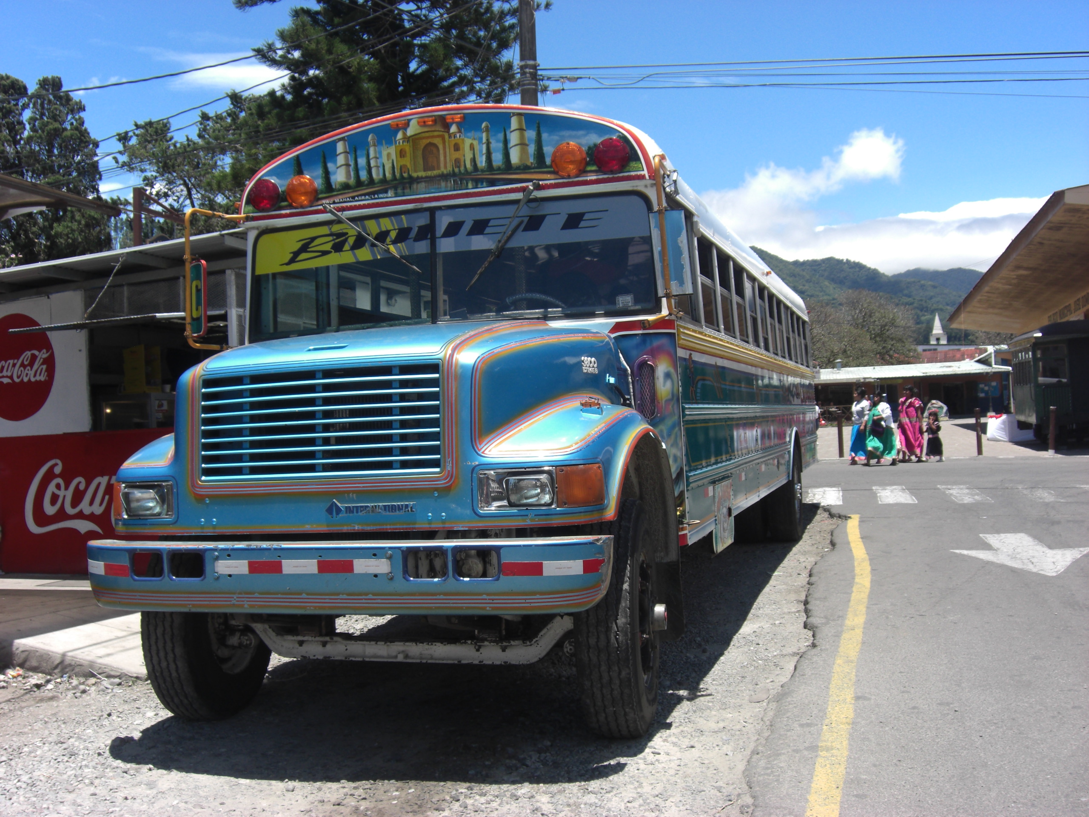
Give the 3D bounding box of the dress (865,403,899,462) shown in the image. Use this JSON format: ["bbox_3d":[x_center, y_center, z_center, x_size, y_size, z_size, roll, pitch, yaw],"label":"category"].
[{"bbox_3d":[6.755,0.487,24.000,0.500,1.110,0.460,-2,-1,-31],"label":"dress"}]

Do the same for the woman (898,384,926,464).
[{"bbox_3d":[7.476,0.313,24.400,0.380,1.570,0.470,-2,-1,-37],"label":"woman"}]

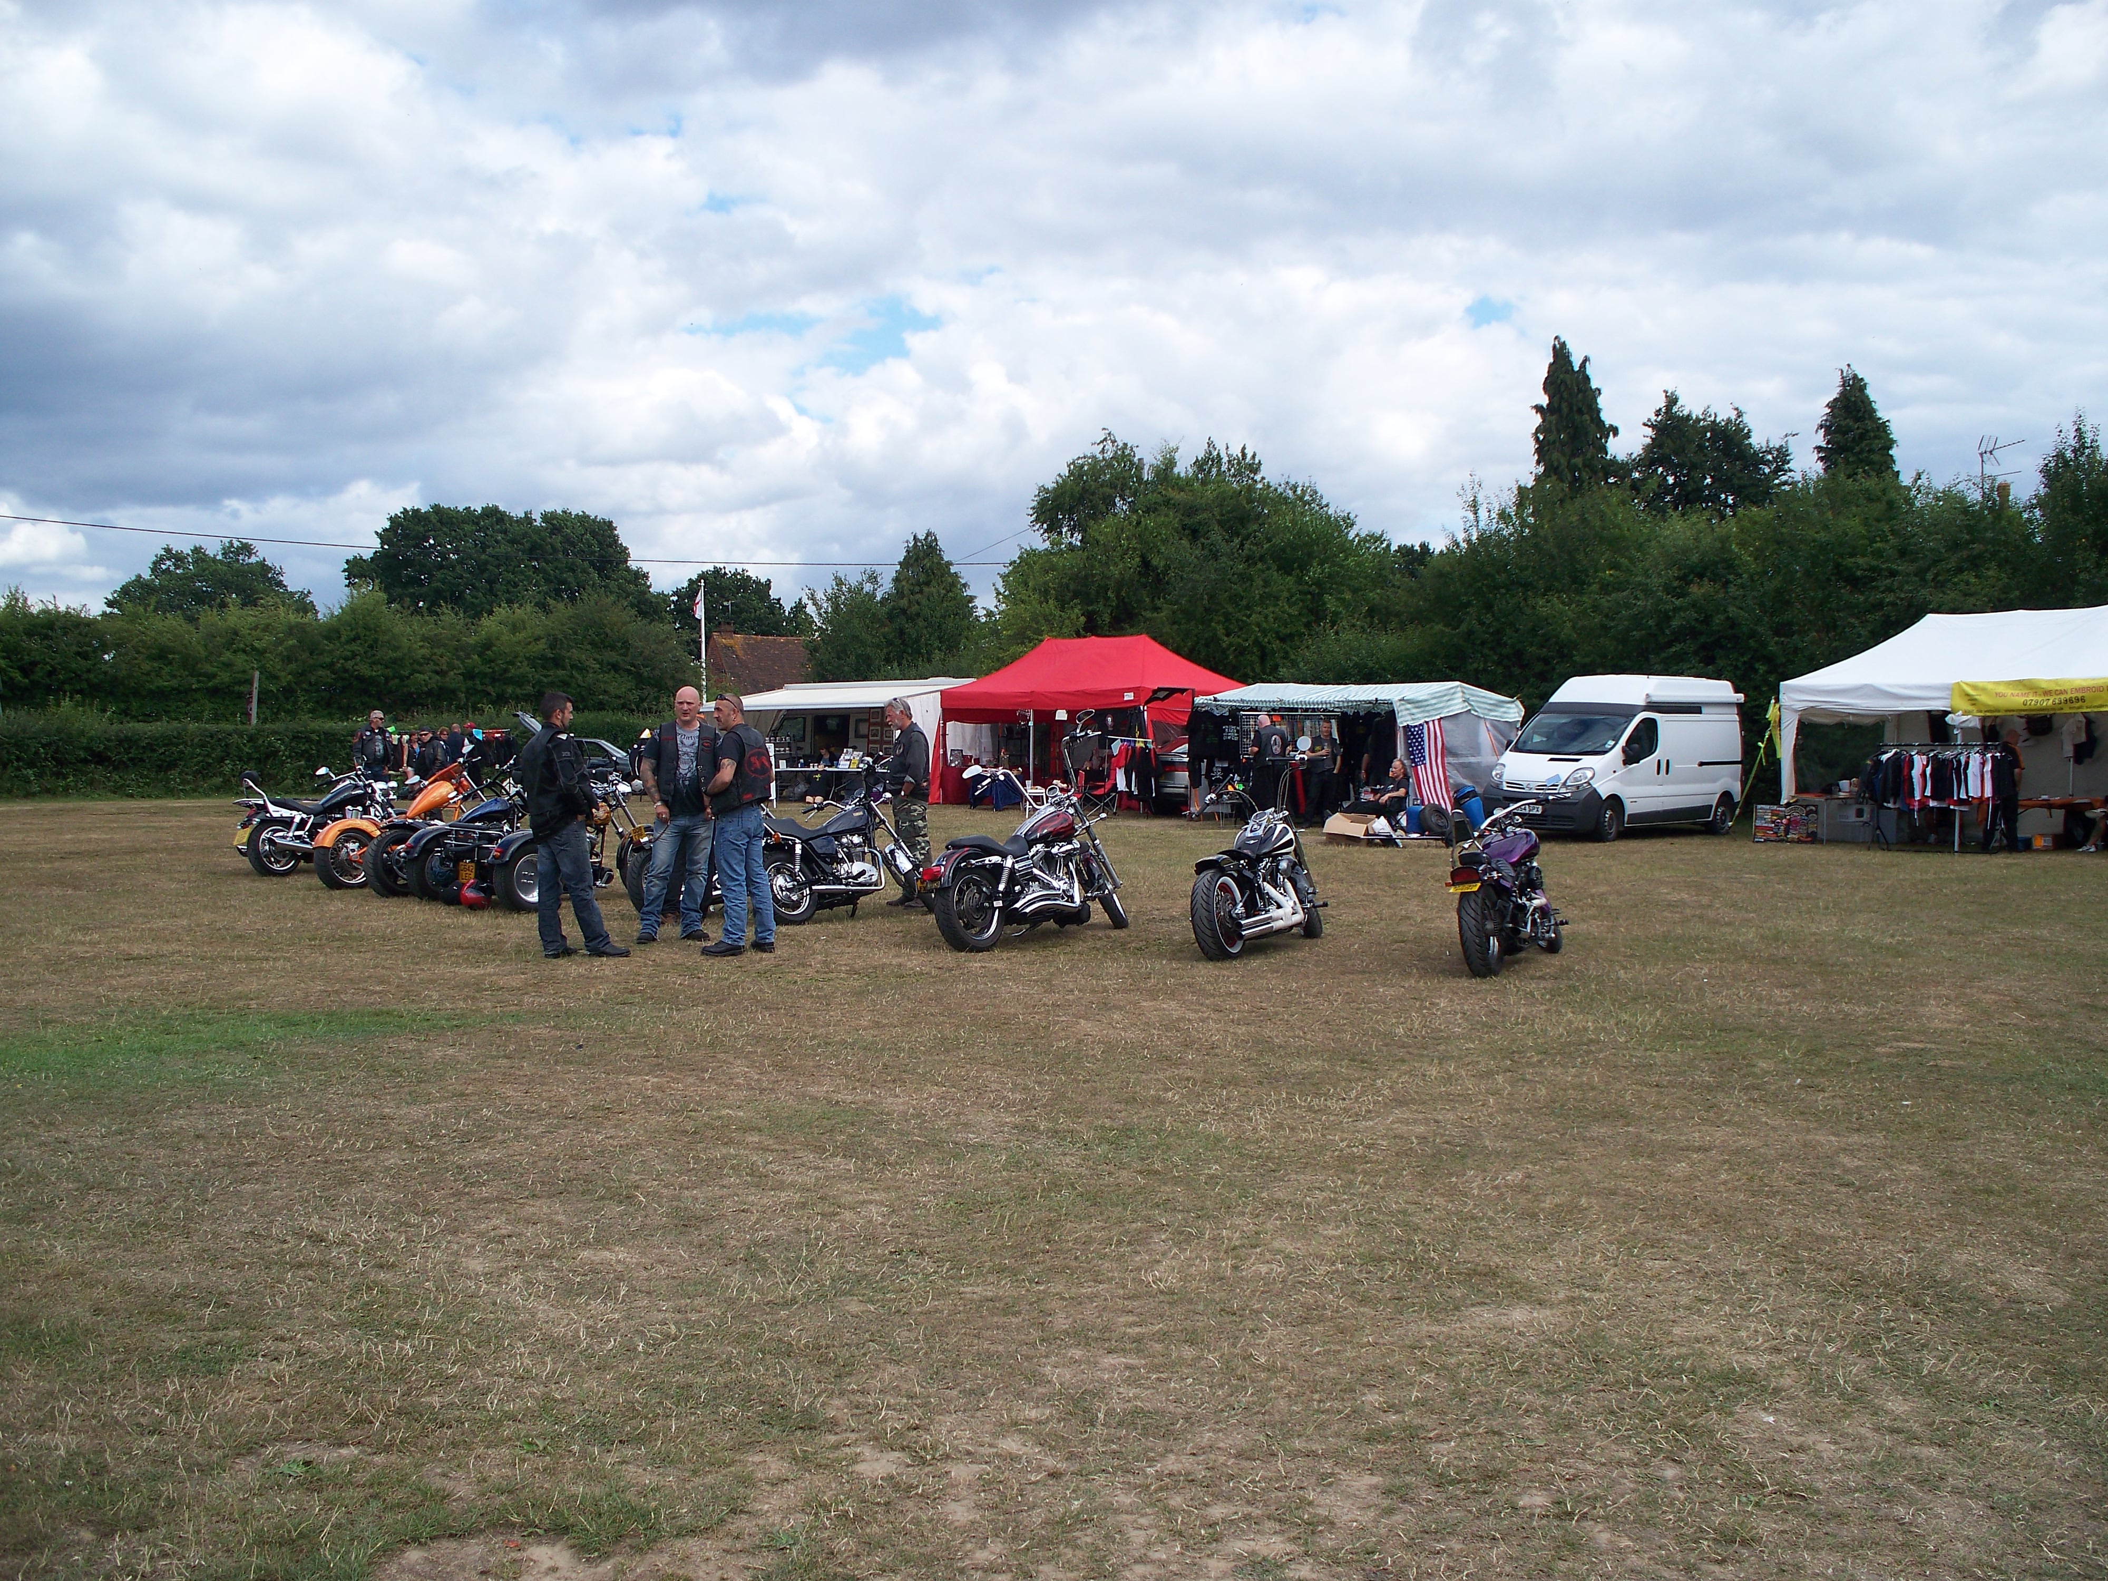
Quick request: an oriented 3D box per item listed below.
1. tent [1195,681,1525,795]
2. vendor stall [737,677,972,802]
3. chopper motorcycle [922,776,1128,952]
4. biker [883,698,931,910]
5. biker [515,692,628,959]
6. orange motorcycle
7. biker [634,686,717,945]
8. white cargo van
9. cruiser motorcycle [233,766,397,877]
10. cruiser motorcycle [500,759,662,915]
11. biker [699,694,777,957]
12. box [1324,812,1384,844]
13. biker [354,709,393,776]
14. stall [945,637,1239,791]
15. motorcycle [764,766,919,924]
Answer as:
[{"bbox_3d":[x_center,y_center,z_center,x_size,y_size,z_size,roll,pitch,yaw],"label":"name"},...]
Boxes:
[{"bbox_3d":[5.200,-0.657,37.596,3.200,2.270,4.400,-1,2,-41],"label":"tent"},{"bbox_3d":[-4.100,-0.959,42.966,2.500,2.500,5.400,-1,2,-44],"label":"vendor stall"},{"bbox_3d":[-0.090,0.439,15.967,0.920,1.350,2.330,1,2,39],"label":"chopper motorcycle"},{"bbox_3d":[-1.270,0.119,19.160,0.420,1.820,0.520,0,2,-8],"label":"biker"},{"bbox_3d":[-3.330,0.231,15.162,0.660,1.810,0.520,0,2,-15],"label":"biker"},{"bbox_3d":[-6.660,0.312,22.883,0.880,1.270,2.450,1,2,36],"label":"orange motorcycle"},{"bbox_3d":[-2.720,0.191,15.911,0.600,1.850,0.420,0,2,-2],"label":"biker"},{"bbox_3d":[8.650,-0.521,33.598,4.780,2.470,1.930,-1,2,-43],"label":"white cargo van"},{"bbox_3d":[-8.030,0.301,24.584,0.930,1.200,2.400,1,2,36],"label":"cruiser motorcycle"},{"bbox_3d":[-4.300,0.386,19.983,1.000,1.280,2.400,1,2,36],"label":"cruiser motorcycle"},{"bbox_3d":[-2.240,0.242,15.525,0.440,1.810,0.540,1,2,41],"label":"biker"},{"bbox_3d":[4.000,0.513,29.294,0.750,0.420,0.550,1,2,24],"label":"box"},{"bbox_3d":[-9.300,-0.150,29.775,0.560,1.820,0.380,-1,2,-30],"label":"biker"},{"bbox_3d":[0.820,-1.229,40.557,3.000,3.150,5.900,-1,2,-40],"label":"stall"},{"bbox_3d":[-1.600,0.445,18.018,2.120,1.230,0.850,-1,2,-43],"label":"motorcycle"}]

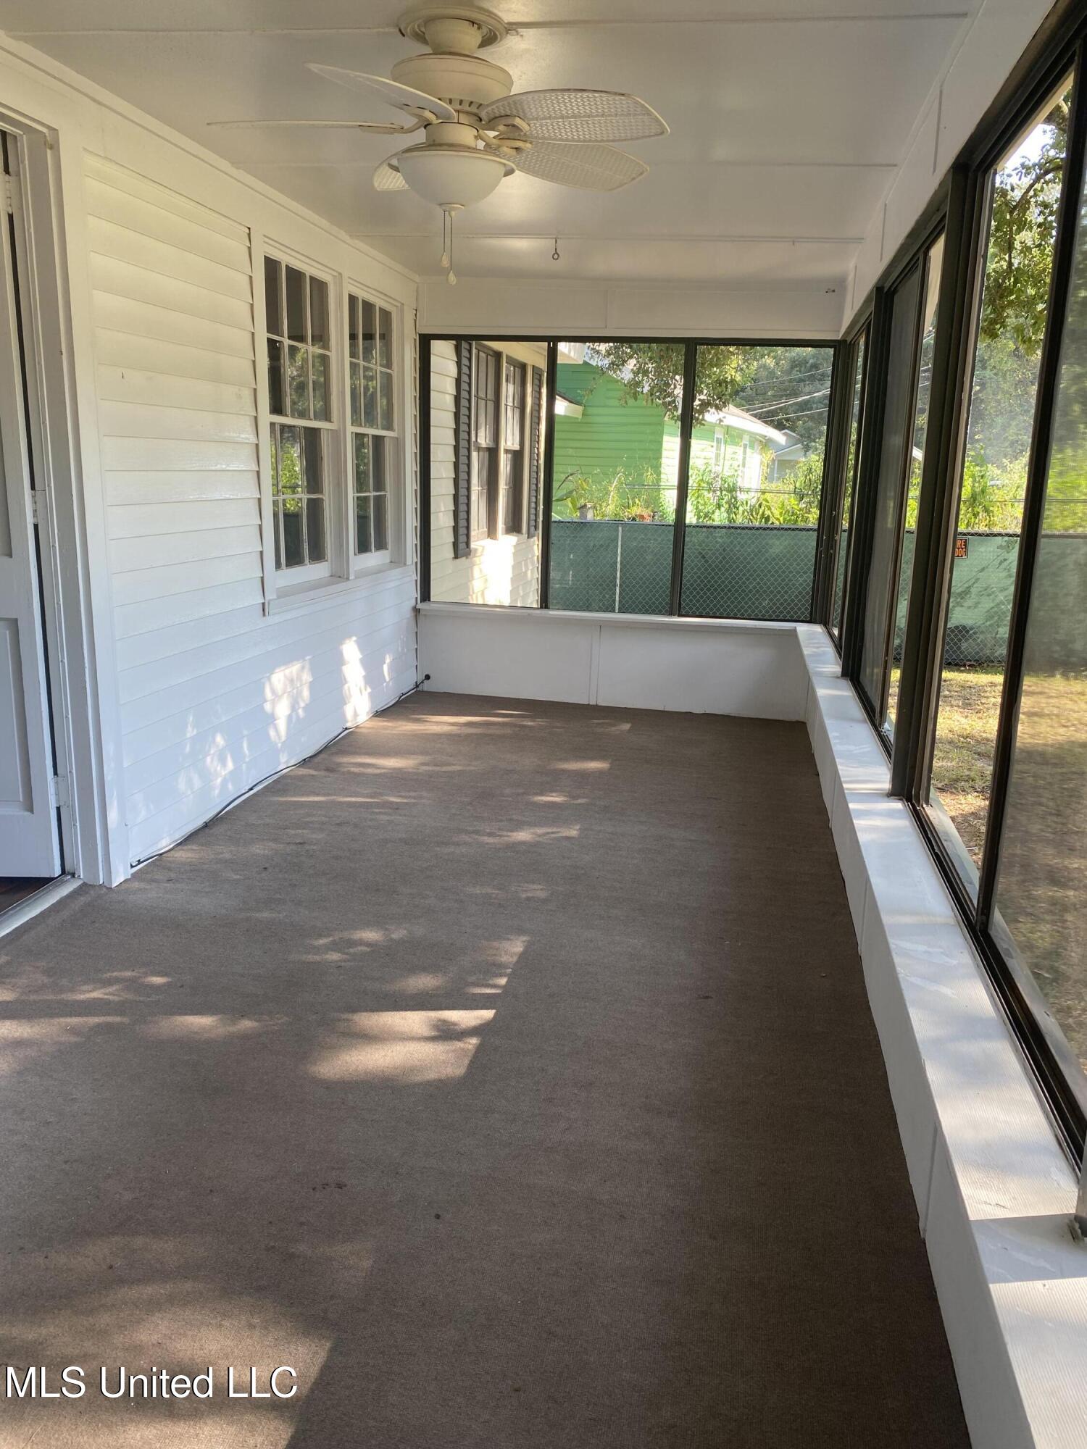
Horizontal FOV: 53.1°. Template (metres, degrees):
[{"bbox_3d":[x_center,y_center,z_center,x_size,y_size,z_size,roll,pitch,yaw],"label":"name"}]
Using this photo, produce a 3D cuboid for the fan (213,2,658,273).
[{"bbox_3d":[-0.230,-1.372,2.624,1.180,0.570,1.180,5,14,10],"label":"fan"}]

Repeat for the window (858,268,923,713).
[{"bbox_3d":[1.288,-0.849,4.057,0.050,1.550,0.890,5,14,10],"label":"window"}]

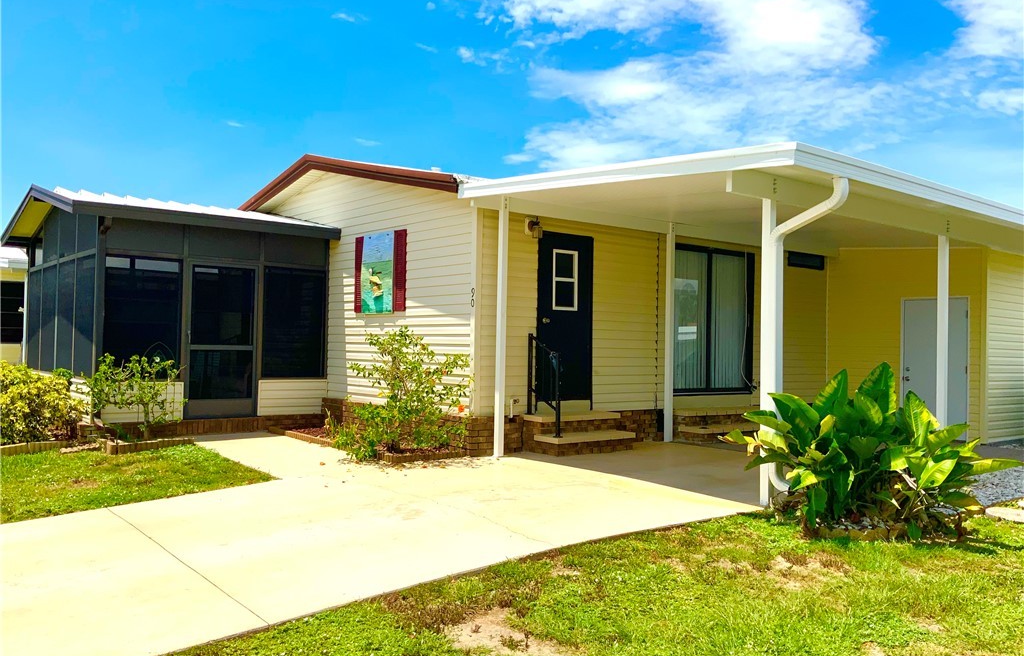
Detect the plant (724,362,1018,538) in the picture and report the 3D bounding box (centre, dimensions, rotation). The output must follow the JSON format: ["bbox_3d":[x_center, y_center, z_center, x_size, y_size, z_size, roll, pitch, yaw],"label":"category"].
[{"bbox_3d":[2.556,0.820,6.150,1.950,1.150,1.450,1,-1,12],"label":"plant"}]

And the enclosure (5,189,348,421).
[{"bbox_3d":[-5.008,-0.320,12.282,3.343,3.049,4.248,2,-2,-40],"label":"enclosure"}]

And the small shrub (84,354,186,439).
[{"bbox_3d":[-4.391,0.800,9.980,1.060,0.980,0.780,2,-2,-40],"label":"small shrub"}]

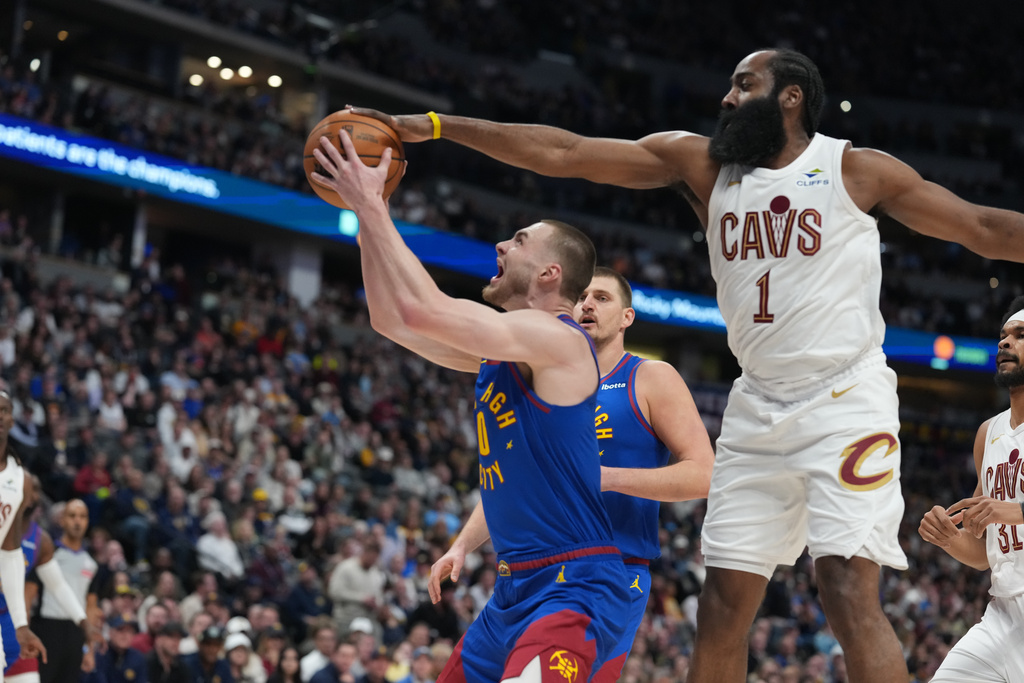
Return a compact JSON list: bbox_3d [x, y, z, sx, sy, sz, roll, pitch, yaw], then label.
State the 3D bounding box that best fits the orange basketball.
[{"bbox_3d":[-0.373,-0.431,5.740,0.240,0.240,0.240,3,-10,0],"label":"orange basketball"}]

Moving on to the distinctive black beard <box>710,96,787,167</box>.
[{"bbox_3d":[0.555,-0.496,5.700,0.165,0.170,0.165,7,-10,-20],"label":"distinctive black beard"}]

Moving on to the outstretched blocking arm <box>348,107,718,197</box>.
[{"bbox_3d":[0.049,-0.461,5.740,0.880,0.165,0.170,7,-10,-1],"label":"outstretched blocking arm"}]

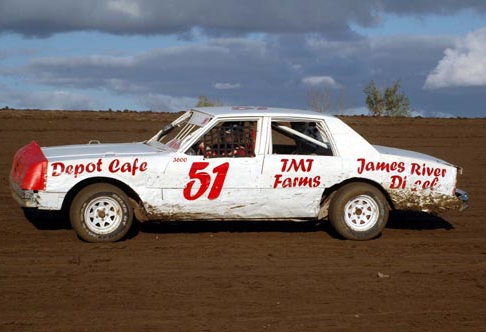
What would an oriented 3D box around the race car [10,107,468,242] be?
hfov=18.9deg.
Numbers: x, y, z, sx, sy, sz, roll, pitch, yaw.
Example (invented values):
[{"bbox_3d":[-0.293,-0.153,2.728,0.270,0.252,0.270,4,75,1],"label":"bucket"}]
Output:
[{"bbox_3d":[-0.068,0.065,16.846,5.130,1.430,1.900,0,4,-17],"label":"race car"}]

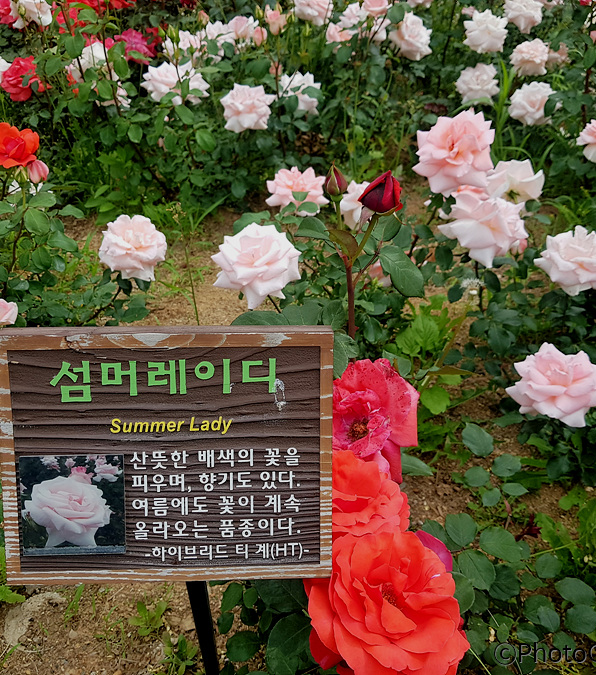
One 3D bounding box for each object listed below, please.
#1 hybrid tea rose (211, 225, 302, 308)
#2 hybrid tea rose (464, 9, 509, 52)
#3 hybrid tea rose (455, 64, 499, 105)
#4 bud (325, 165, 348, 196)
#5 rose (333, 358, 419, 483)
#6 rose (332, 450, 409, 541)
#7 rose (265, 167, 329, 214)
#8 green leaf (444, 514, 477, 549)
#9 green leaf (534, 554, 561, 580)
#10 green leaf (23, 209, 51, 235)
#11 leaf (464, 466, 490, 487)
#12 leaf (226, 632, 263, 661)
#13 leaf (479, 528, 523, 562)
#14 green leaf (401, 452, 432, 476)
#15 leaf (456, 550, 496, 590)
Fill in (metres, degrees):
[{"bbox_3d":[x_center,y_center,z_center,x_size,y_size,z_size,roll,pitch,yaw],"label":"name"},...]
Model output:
[{"bbox_3d":[-0.058,-0.098,0.920,0.120,0.108,0.118,-3,42,-3],"label":"hybrid tea rose"},{"bbox_3d":[0.499,-0.818,1.800,0.116,0.108,0.114,10,43,11],"label":"hybrid tea rose"},{"bbox_3d":[0.462,-0.657,1.750,0.112,0.100,0.112,10,43,11],"label":"hybrid tea rose"},{"bbox_3d":[0.046,-0.186,0.800,0.028,0.040,0.028,2,42,3],"label":"bud"},{"bbox_3d":[0.063,0.089,0.680,0.118,0.095,0.080,6,37,8],"label":"rose"},{"bbox_3d":[0.049,0.147,0.610,0.105,0.078,0.105,5,44,6],"label":"rose"},{"bbox_3d":[-0.001,-0.248,1.140,0.103,0.070,0.103,0,56,0],"label":"rose"},{"bbox_3d":[0.201,0.241,0.840,0.038,0.012,0.045,-8,49,-1],"label":"green leaf"},{"bbox_3d":[0.435,0.400,1.180,0.046,0.013,0.045,-33,56,-13],"label":"green leaf"},{"bbox_3d":[-0.402,-0.178,1.040,0.037,0.010,0.050,-27,75,-21],"label":"green leaf"},{"bbox_3d":[0.272,0.209,1.020,0.037,0.012,0.033,-3,50,4],"label":"leaf"},{"bbox_3d":[-0.064,0.365,0.800,0.044,0.012,0.032,-22,51,-21],"label":"leaf"},{"bbox_3d":[0.246,0.254,0.820,0.052,0.012,0.039,23,55,25],"label":"leaf"},{"bbox_3d":[0.141,0.160,0.850,0.060,0.012,0.028,23,56,21],"label":"green leaf"},{"bbox_3d":[0.195,0.255,0.740,0.037,0.010,0.052,-17,49,-10],"label":"leaf"}]

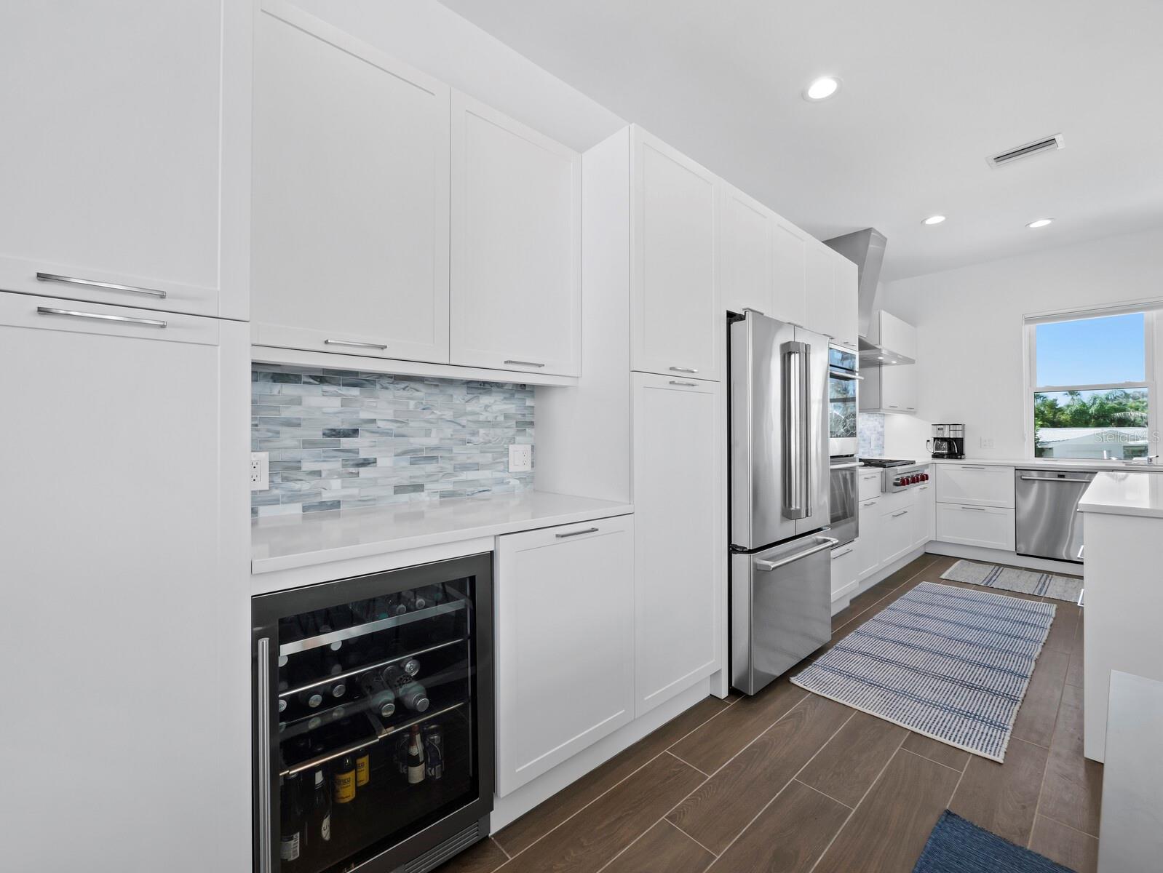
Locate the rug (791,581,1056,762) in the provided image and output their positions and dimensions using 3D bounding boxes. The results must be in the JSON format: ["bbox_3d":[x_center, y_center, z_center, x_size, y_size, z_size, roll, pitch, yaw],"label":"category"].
[{"bbox_3d":[2.236,1.219,2.874,2.429,0.010,0.797,0,0,-41],"label":"rug"}]

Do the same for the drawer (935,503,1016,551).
[{"bbox_3d":[3.917,0.851,4.629,0.530,0.382,0.580,0,0,-41],"label":"drawer"}]

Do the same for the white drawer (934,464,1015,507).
[{"bbox_3d":[3.915,0.464,4.628,0.530,0.382,0.580,0,0,-41],"label":"white drawer"}]

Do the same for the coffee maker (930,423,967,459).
[{"bbox_3d":[3.984,0.060,5.104,0.260,0.377,0.271,0,0,-41],"label":"coffee maker"}]

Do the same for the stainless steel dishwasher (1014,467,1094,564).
[{"bbox_3d":[4.456,0.704,4.342,0.610,0.801,0.600,0,0,-41],"label":"stainless steel dishwasher"}]

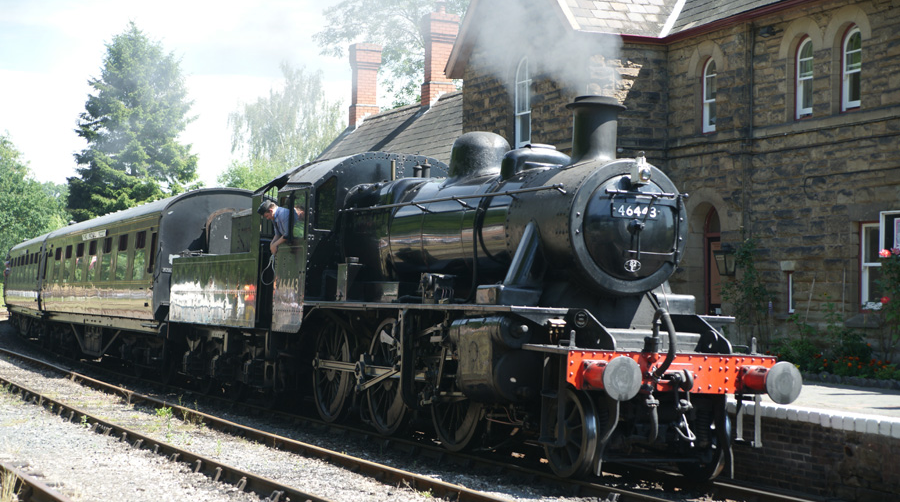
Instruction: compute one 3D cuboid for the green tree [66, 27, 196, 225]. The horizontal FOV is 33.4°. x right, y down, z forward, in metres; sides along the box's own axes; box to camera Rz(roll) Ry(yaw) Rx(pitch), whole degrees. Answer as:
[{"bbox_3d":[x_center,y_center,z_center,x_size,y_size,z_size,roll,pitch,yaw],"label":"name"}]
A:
[{"bbox_3d":[-15.241,-3.029,72.000,6.300,15.800,6.300,2,-3,-12],"label":"green tree"}]

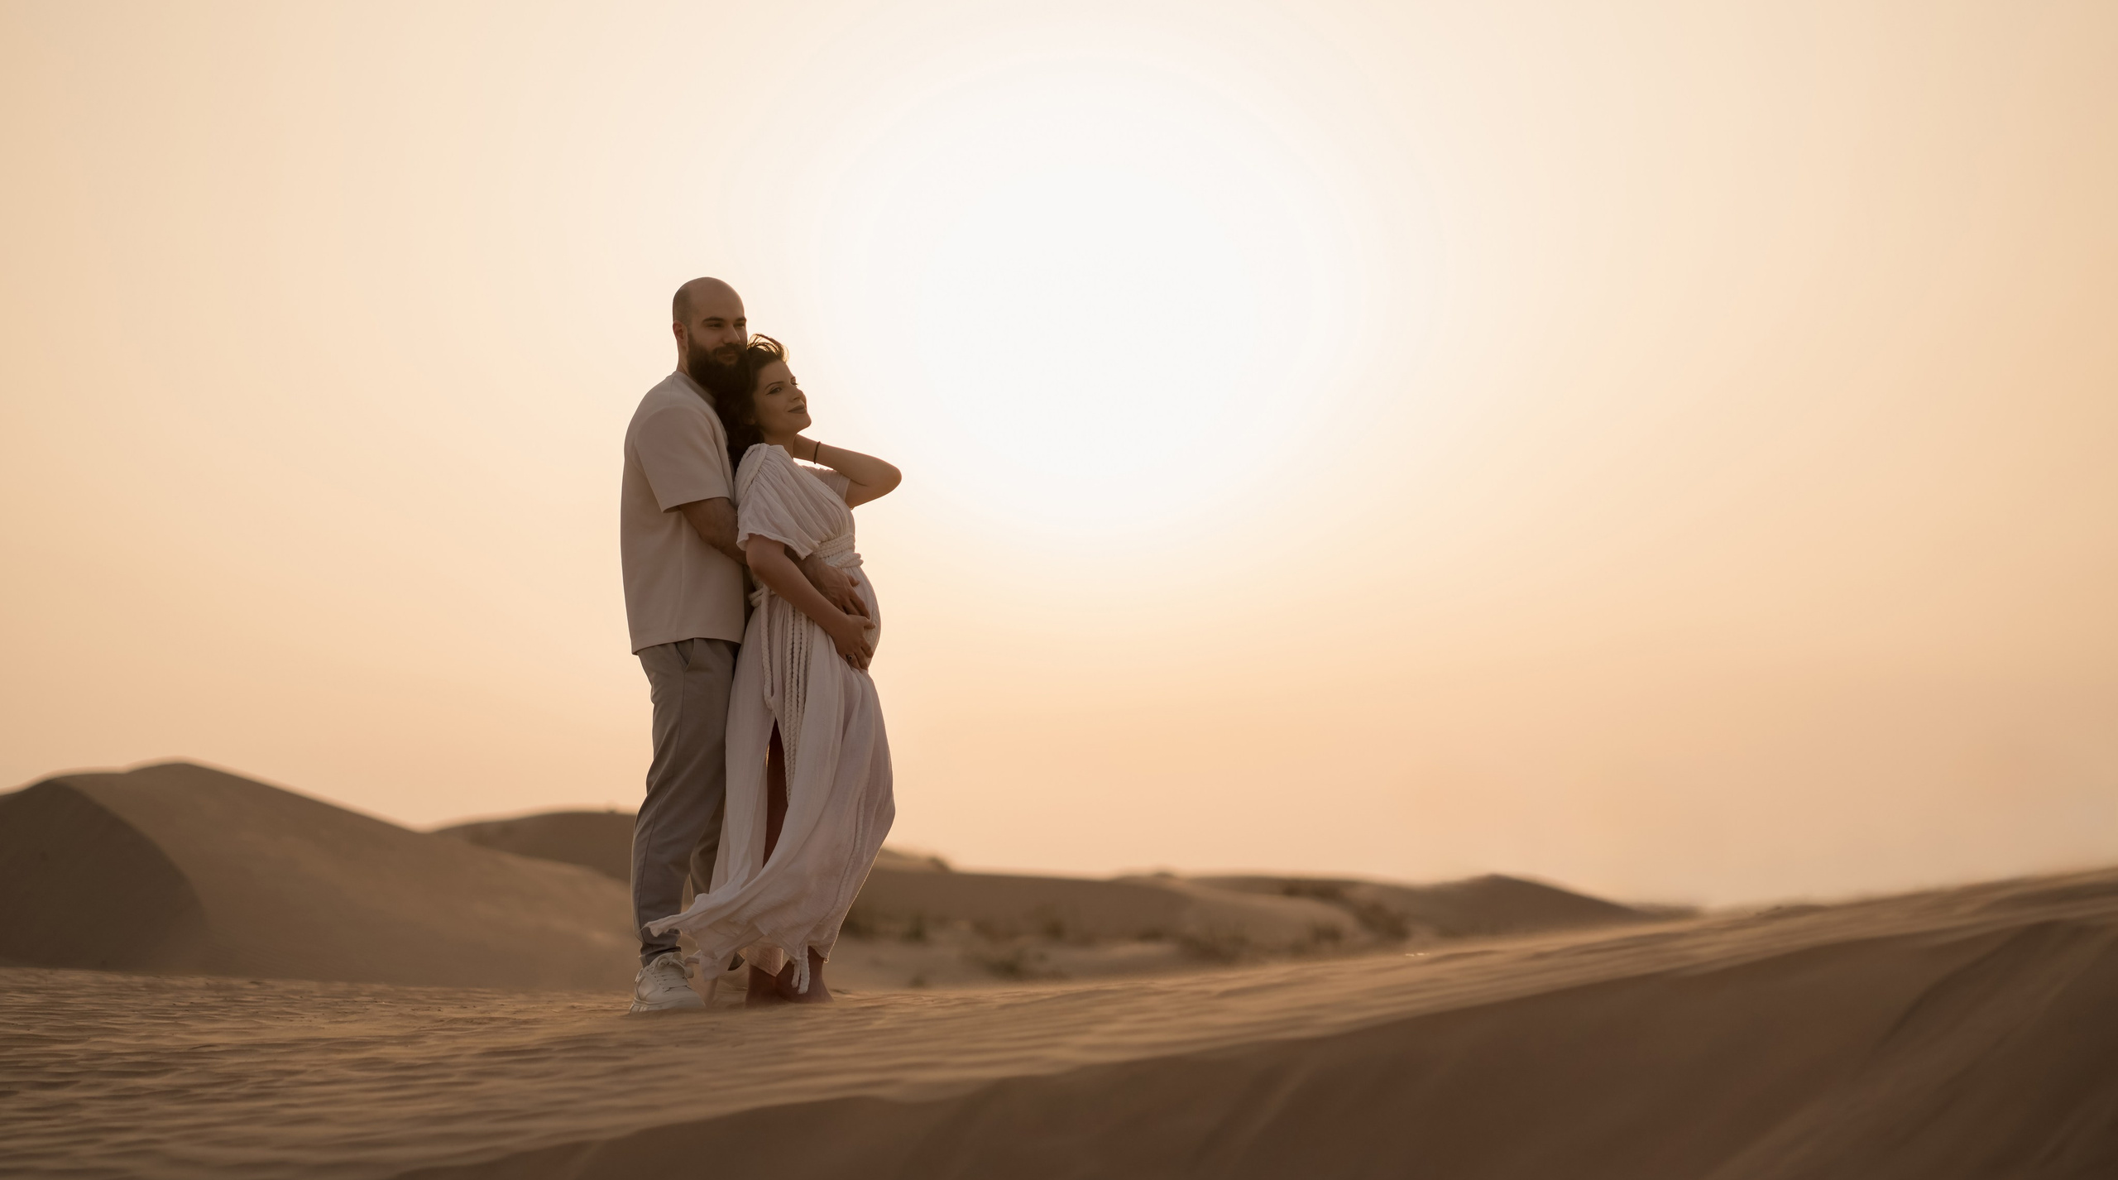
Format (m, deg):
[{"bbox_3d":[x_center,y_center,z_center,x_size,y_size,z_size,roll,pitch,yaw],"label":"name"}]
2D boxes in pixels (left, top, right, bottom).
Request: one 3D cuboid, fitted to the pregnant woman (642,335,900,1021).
[{"bbox_3d":[-0.700,0.199,12.270,0.540,1.620,0.500,-2,-4,24],"label":"pregnant woman"}]

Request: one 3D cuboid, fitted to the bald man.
[{"bbox_3d":[-0.783,0.137,12.330,0.500,1.800,0.530,-2,-4,24],"label":"bald man"}]

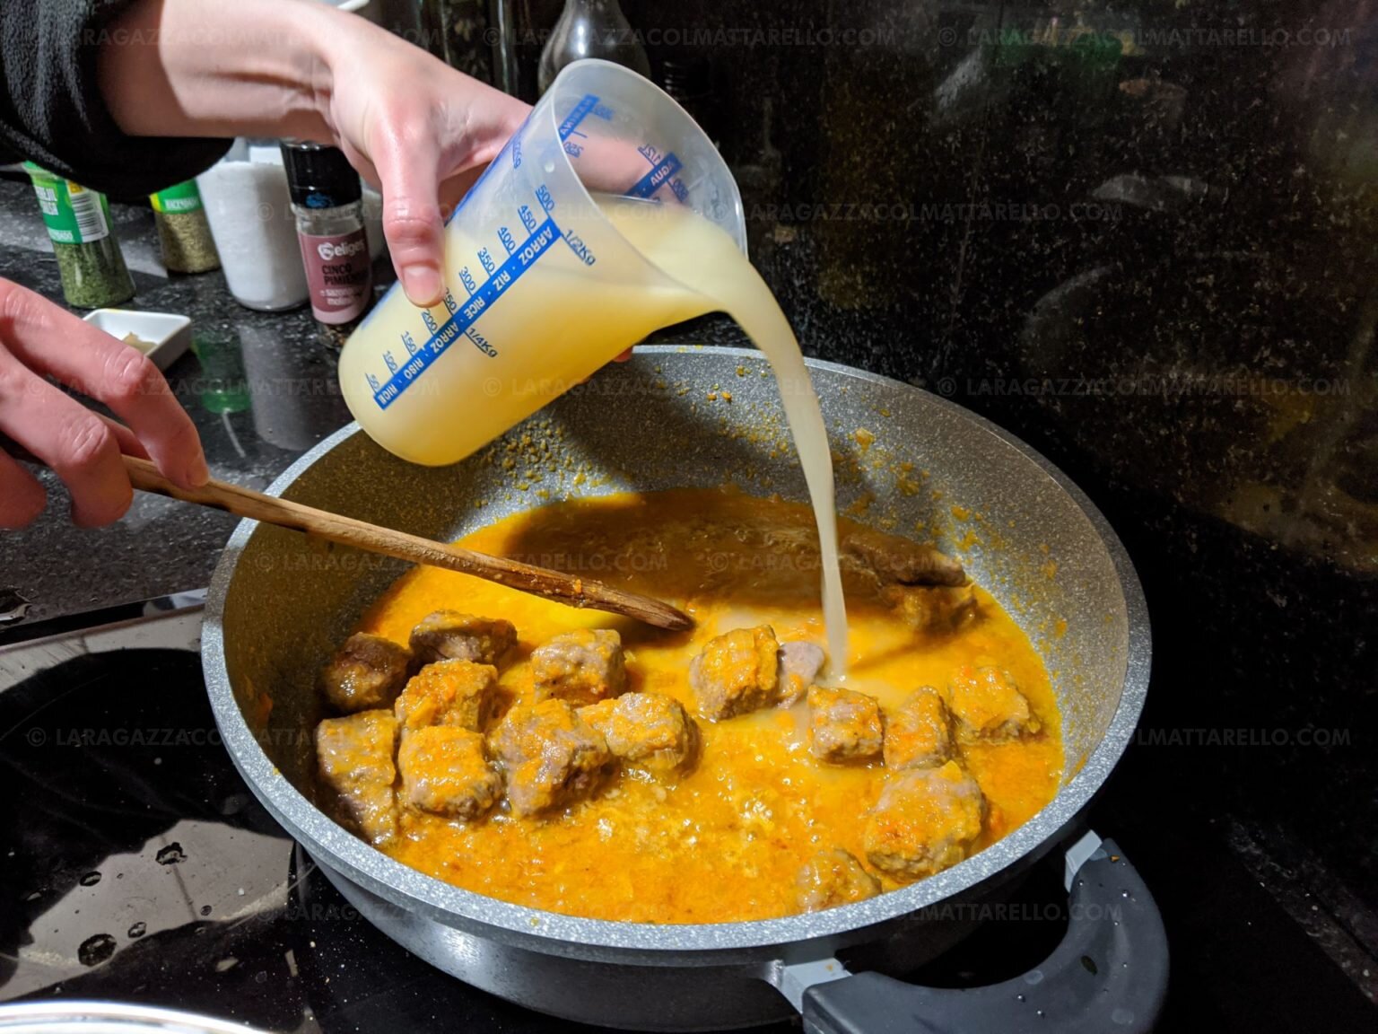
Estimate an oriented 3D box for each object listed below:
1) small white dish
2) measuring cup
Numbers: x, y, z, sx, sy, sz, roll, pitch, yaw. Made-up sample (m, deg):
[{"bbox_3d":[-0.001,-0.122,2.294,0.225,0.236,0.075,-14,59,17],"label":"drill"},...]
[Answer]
[{"bbox_3d":[-0.350,-0.101,0.658,0.067,0.022,0.067,5,36,6],"label":"small white dish"},{"bbox_3d":[-0.059,-0.077,0.393,0.154,0.091,0.083,-30,2,39],"label":"measuring cup"}]

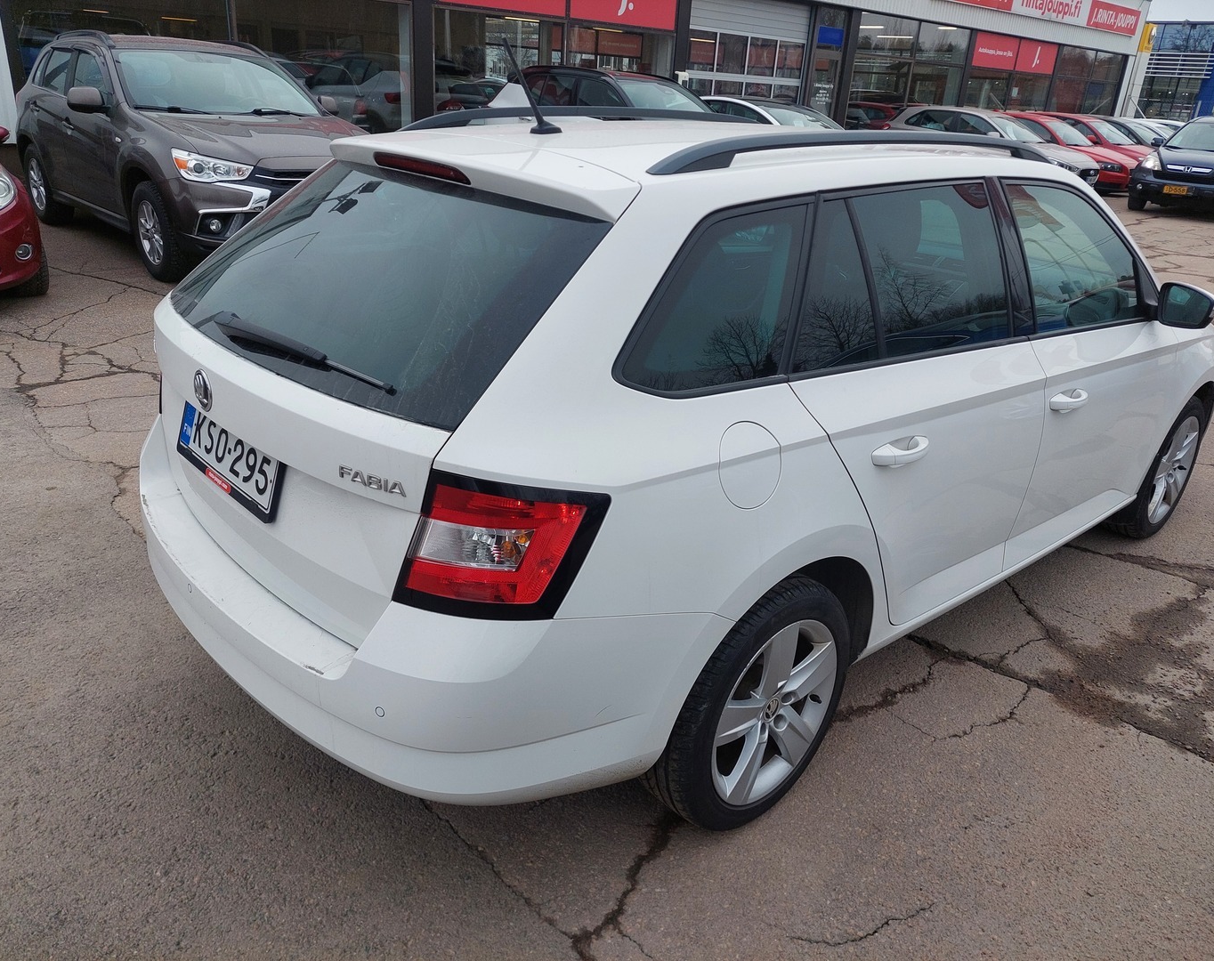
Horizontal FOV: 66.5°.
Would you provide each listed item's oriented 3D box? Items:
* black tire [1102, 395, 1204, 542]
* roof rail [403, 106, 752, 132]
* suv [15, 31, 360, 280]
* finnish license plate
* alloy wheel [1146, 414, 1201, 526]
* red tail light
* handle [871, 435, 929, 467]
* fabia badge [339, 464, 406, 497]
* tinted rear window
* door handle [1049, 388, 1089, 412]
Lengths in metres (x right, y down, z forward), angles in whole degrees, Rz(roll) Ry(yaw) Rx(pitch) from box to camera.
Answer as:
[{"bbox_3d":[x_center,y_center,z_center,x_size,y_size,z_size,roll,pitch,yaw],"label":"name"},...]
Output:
[{"bbox_3d":[2.148,-0.069,3.660,0.600,0.600,0.215,-17,30,-39],"label":"black tire"},{"bbox_3d":[0.034,-1.134,2.939,1.800,0.085,0.060,-17,30,-39],"label":"roof rail"},{"bbox_3d":[-3.397,-2.732,7.561,1.790,1.625,4.295,-17,30,-41],"label":"suv"},{"bbox_3d":[-0.767,-0.061,1.847,0.020,0.128,0.455,0,19,-45],"label":"finnish license plate"},{"bbox_3d":[2.154,-0.063,3.654,0.440,0.440,0.180,-17,30,-39],"label":"alloy wheel"},{"bbox_3d":[-0.156,0.089,1.408,0.320,0.235,0.175,-17,30,-39],"label":"red tail light"},{"bbox_3d":[0.627,-0.066,1.977,0.215,0.050,0.050,-17,30,-39],"label":"handle"},{"bbox_3d":[-0.364,0.005,1.436,0.150,0.023,0.008,16,19,28],"label":"fabia badge"},{"bbox_3d":[-0.553,-0.453,1.873,1.270,0.080,0.530,25,69,42],"label":"tinted rear window"},{"bbox_3d":[1.260,-0.224,2.530,0.215,0.050,0.050,-17,30,-39],"label":"door handle"}]

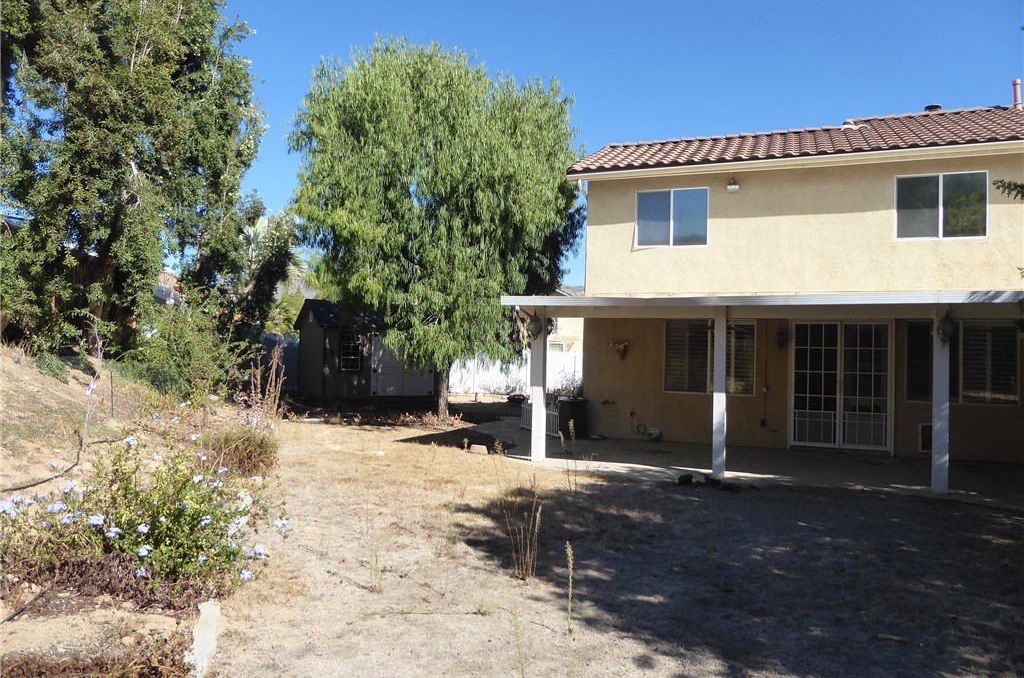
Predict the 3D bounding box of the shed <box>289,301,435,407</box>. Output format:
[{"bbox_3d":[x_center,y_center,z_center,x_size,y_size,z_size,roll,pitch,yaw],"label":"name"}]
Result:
[{"bbox_3d":[-4.823,0.365,24.796,4.176,3.135,3.135,2,-2,-31],"label":"shed"}]

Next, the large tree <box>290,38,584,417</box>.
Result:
[{"bbox_3d":[-2.007,-2.972,19.919,7.700,10.100,7.500,1,-1,0],"label":"large tree"}]

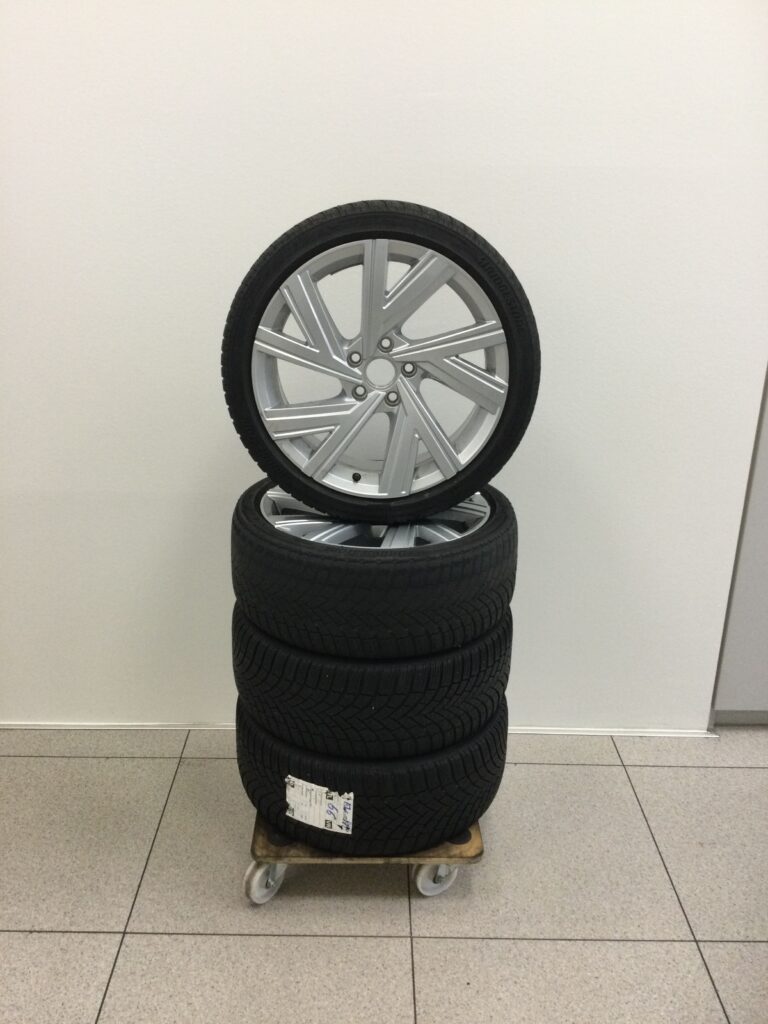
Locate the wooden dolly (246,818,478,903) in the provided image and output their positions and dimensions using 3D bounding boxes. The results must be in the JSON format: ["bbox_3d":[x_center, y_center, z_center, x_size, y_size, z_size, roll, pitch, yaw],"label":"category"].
[{"bbox_3d":[-0.044,0.699,2.238,0.500,0.142,0.570,1,21,-2],"label":"wooden dolly"}]

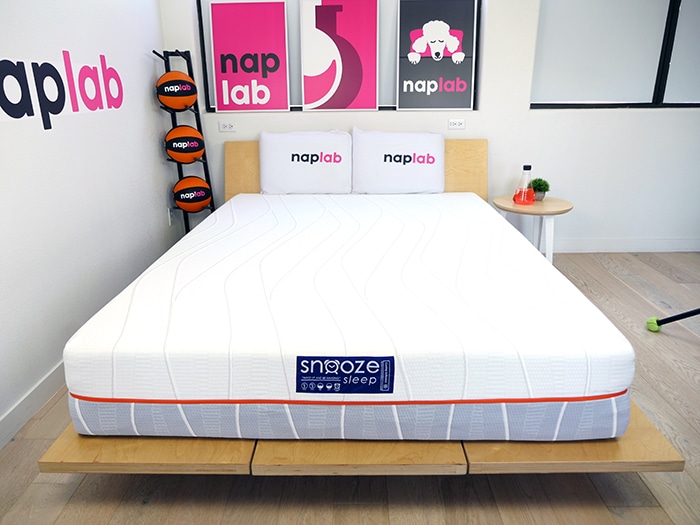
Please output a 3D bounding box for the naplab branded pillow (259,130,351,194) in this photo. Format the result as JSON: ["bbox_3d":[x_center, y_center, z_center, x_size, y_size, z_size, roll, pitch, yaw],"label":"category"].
[{"bbox_3d":[-0.283,-0.643,3.160,0.600,0.415,0.140,0,4,2],"label":"naplab branded pillow"}]

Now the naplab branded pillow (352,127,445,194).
[{"bbox_3d":[0.316,-0.651,3.160,0.600,0.415,0.140,0,4,2],"label":"naplab branded pillow"}]

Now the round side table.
[{"bbox_3d":[1.181,-0.171,3.180,0.485,0.435,0.485,0,20,2],"label":"round side table"}]

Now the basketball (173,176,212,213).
[{"bbox_3d":[-1.050,-0.452,3.245,0.240,0.240,0.240,-7,21,-17],"label":"basketball"}]

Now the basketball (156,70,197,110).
[{"bbox_3d":[-1.082,-1.065,3.026,0.240,0.240,0.240,-7,21,-17],"label":"basketball"}]

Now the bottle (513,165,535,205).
[{"bbox_3d":[1.128,-0.496,3.099,0.140,0.234,0.140,0,20,2],"label":"bottle"}]

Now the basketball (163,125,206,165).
[{"bbox_3d":[-1.065,-0.758,3.136,0.240,0.240,0.240,-7,21,-17],"label":"basketball"}]

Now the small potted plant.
[{"bbox_3d":[1.256,-0.481,3.189,0.140,0.140,0.140,0,20,2],"label":"small potted plant"}]

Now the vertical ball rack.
[{"bbox_3d":[-1.083,-0.650,3.223,0.200,1.390,0.240,0,20,2],"label":"vertical ball rack"}]

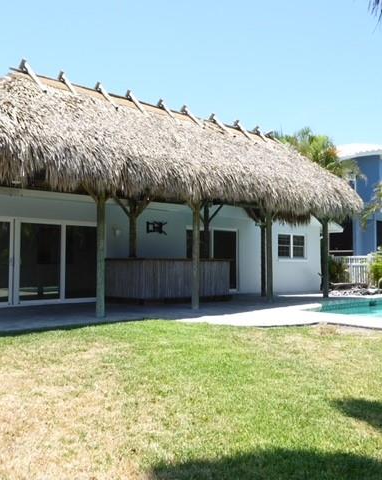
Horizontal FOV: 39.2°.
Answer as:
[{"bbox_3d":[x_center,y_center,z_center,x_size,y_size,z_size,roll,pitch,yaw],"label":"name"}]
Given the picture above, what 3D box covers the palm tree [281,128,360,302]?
[{"bbox_3d":[5.024,-1.236,20.944,3.500,6.300,3.500,-1,-3,12],"label":"palm tree"}]

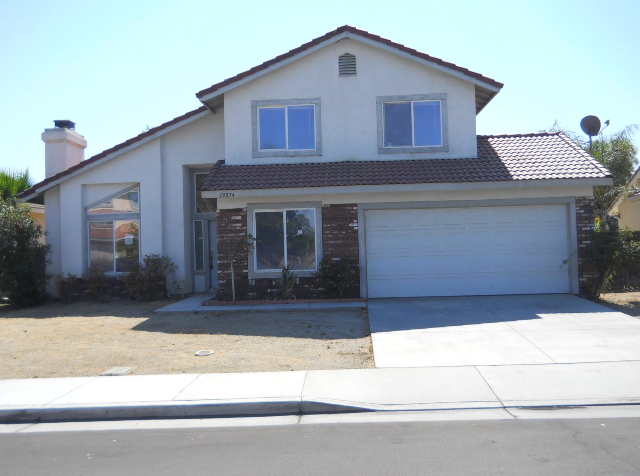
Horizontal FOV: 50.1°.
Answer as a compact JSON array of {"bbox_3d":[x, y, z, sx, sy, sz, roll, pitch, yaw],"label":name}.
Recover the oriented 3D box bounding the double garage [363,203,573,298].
[{"bbox_3d":[3.550,0.322,16.540,4.880,2.130,0.100,-2,-2,1],"label":"double garage"}]

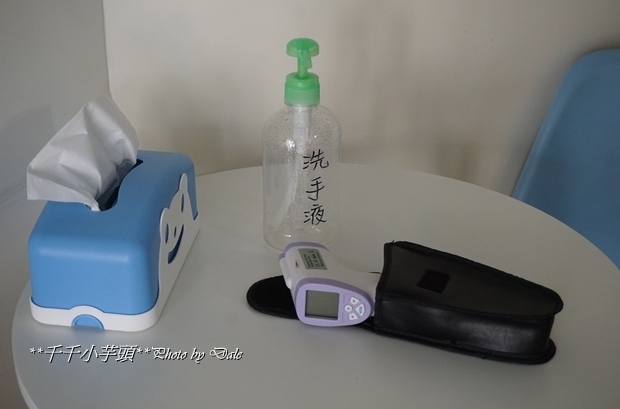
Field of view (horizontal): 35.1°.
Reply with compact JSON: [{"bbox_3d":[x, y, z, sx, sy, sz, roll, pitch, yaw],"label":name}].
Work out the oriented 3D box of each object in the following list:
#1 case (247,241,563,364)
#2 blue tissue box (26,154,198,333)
[{"bbox_3d":[0.089,0.078,0.940,0.300,0.046,0.113,9,28,15],"label":"case"},{"bbox_3d":[-0.192,0.028,0.987,0.122,0.084,0.219,4,27,6],"label":"blue tissue box"}]

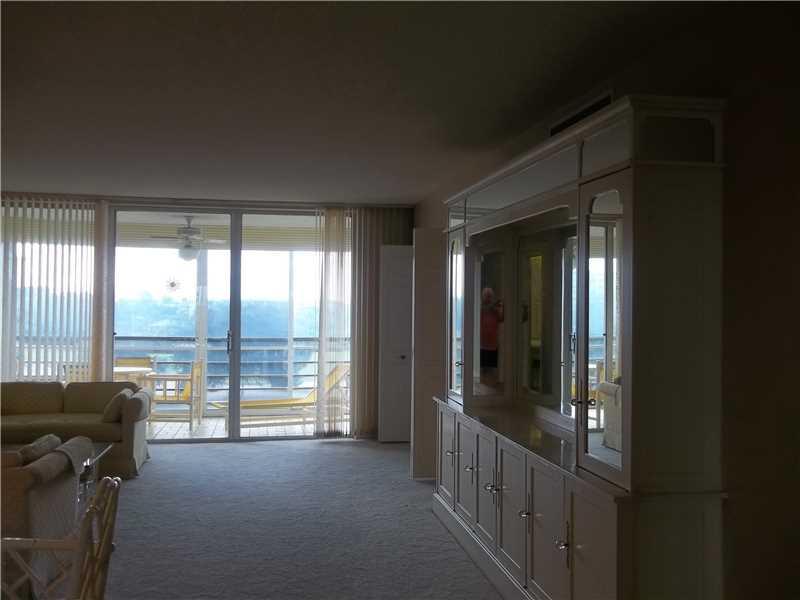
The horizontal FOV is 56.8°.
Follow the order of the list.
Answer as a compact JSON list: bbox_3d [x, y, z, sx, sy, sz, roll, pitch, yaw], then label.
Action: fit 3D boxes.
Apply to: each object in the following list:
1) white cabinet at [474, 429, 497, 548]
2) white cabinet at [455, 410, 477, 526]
[{"bbox_3d":[0.615,0.969,3.865,0.348,0.581,0.394,1,-1,-11],"label":"white cabinet"},{"bbox_3d":[0.541,0.974,4.257,0.348,0.581,0.414,1,-1,-11],"label":"white cabinet"}]

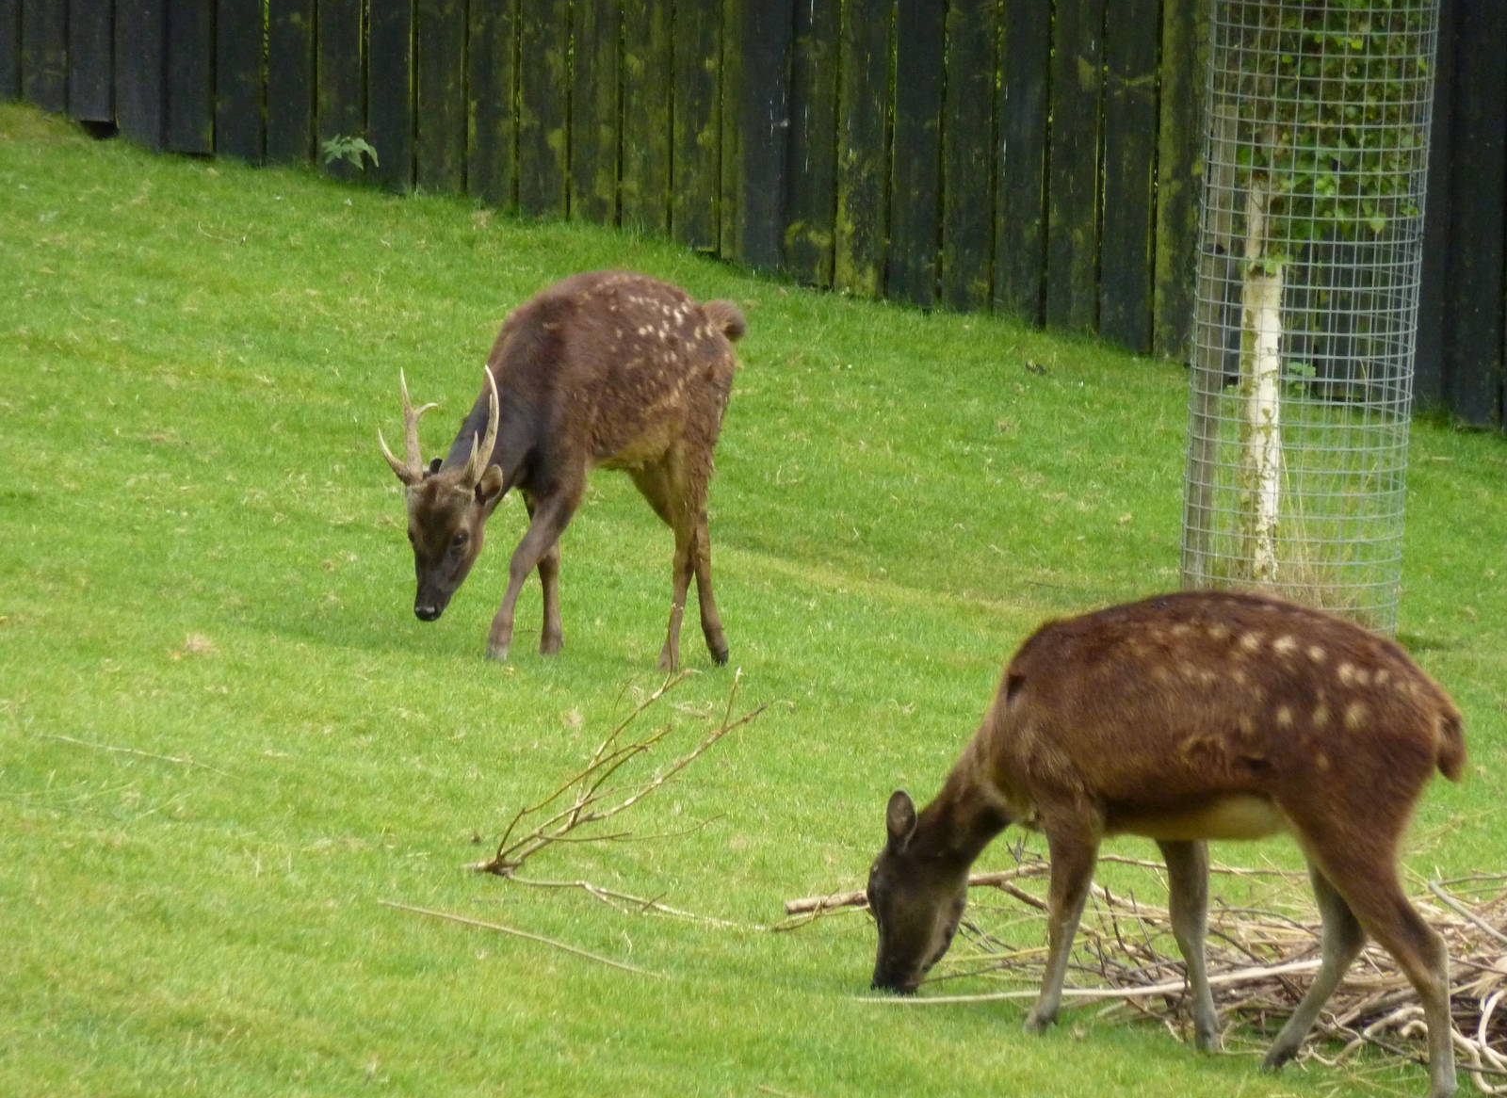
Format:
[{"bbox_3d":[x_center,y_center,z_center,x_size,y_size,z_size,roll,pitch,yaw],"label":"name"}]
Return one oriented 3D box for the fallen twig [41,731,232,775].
[{"bbox_3d":[-1.083,0.360,22.900,0.400,0.025,0.040,12,7,30],"label":"fallen twig"}]

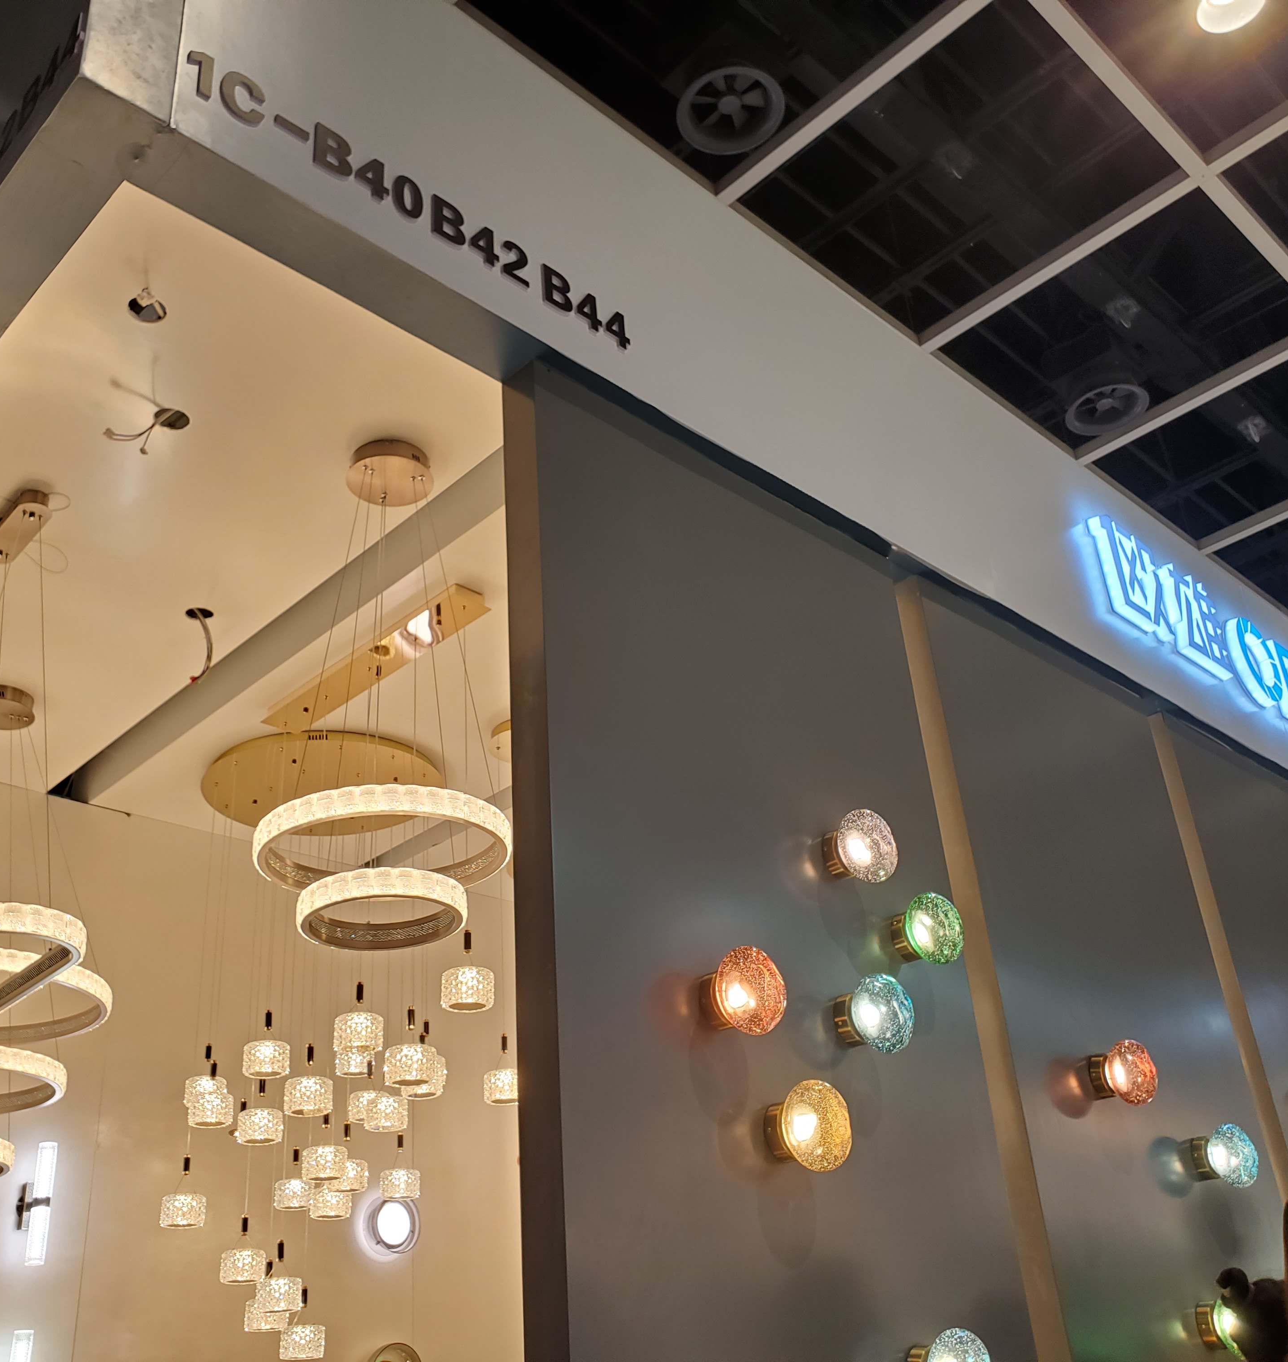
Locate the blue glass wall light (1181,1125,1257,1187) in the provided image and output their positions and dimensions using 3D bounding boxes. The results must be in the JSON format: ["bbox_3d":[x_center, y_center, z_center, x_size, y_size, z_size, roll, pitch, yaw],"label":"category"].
[{"bbox_3d":[1.395,1.145,3.284,0.147,0.147,0.125,21,-37,-40],"label":"blue glass wall light"}]

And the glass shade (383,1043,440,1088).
[{"bbox_3d":[-0.517,0.857,3.034,0.114,0.072,0.114,-4,-28,-2],"label":"glass shade"}]

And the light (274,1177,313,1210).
[{"bbox_3d":[-1.067,1.570,4.175,0.122,0.086,0.122,21,-37,-40],"label":"light"}]

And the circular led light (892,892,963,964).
[{"bbox_3d":[0.568,0.501,2.720,0.147,0.147,0.118,21,-37,-40],"label":"circular led light"}]

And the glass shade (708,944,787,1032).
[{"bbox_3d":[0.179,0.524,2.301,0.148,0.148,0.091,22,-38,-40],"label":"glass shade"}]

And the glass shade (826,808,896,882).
[{"bbox_3d":[0.418,0.322,2.666,0.147,0.147,0.125,21,-37,-40],"label":"glass shade"}]

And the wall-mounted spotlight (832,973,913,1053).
[{"bbox_3d":[0.421,0.611,2.488,0.147,0.147,0.118,21,-37,-40],"label":"wall-mounted spotlight"}]

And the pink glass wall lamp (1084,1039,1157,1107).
[{"bbox_3d":[1.071,0.884,3.072,0.147,0.147,0.125,21,-37,-40],"label":"pink glass wall lamp"}]

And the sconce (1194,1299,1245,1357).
[{"bbox_3d":[1.286,1.415,2.997,0.147,0.147,0.125,21,-37,-40],"label":"sconce"}]

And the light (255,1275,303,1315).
[{"bbox_3d":[-1.016,1.706,3.792,0.122,0.082,0.122,21,-37,-40],"label":"light"}]

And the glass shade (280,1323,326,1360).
[{"bbox_3d":[-0.963,1.861,3.849,0.122,0.083,0.122,-4,-27,-2],"label":"glass shade"}]

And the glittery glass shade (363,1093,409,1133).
[{"bbox_3d":[-0.693,1.169,3.679,0.114,0.073,0.114,-4,-28,-2],"label":"glittery glass shade"}]

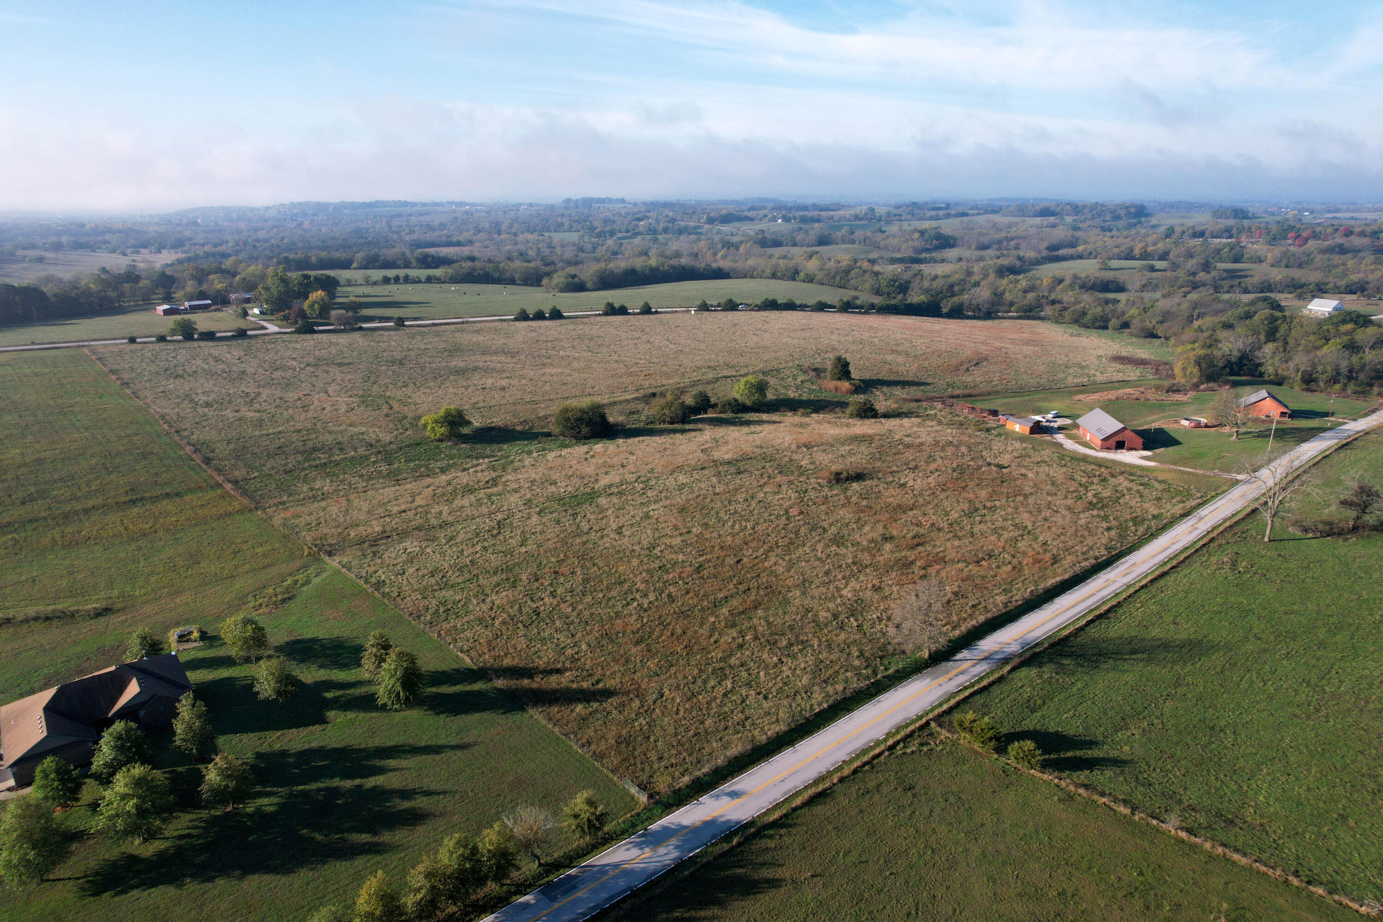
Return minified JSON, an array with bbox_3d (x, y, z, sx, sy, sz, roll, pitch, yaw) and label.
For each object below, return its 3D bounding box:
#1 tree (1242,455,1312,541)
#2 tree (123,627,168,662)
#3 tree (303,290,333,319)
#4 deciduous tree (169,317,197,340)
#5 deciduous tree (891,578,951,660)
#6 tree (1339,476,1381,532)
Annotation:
[{"bbox_3d":[124.270,8.090,180.270,12.220,19.330,12.220,0,17,0],"label":"tree"},{"bbox_3d":[-78.470,27.380,121.600,5.200,7.040,5.200,0,17,0],"label":"tree"},{"bbox_3d":[-172.290,-72.220,390.370,12.780,14.060,12.780,0,17,0],"label":"tree"},{"bbox_3d":[-207.030,-53.900,344.320,9.830,9.180,9.830,0,17,0],"label":"deciduous tree"},{"bbox_3d":[34.030,23.930,126.610,8.570,12.670,8.570,0,17,0],"label":"deciduous tree"},{"bbox_3d":[148.200,9.480,187.270,7.780,12.570,7.780,0,17,0],"label":"tree"}]

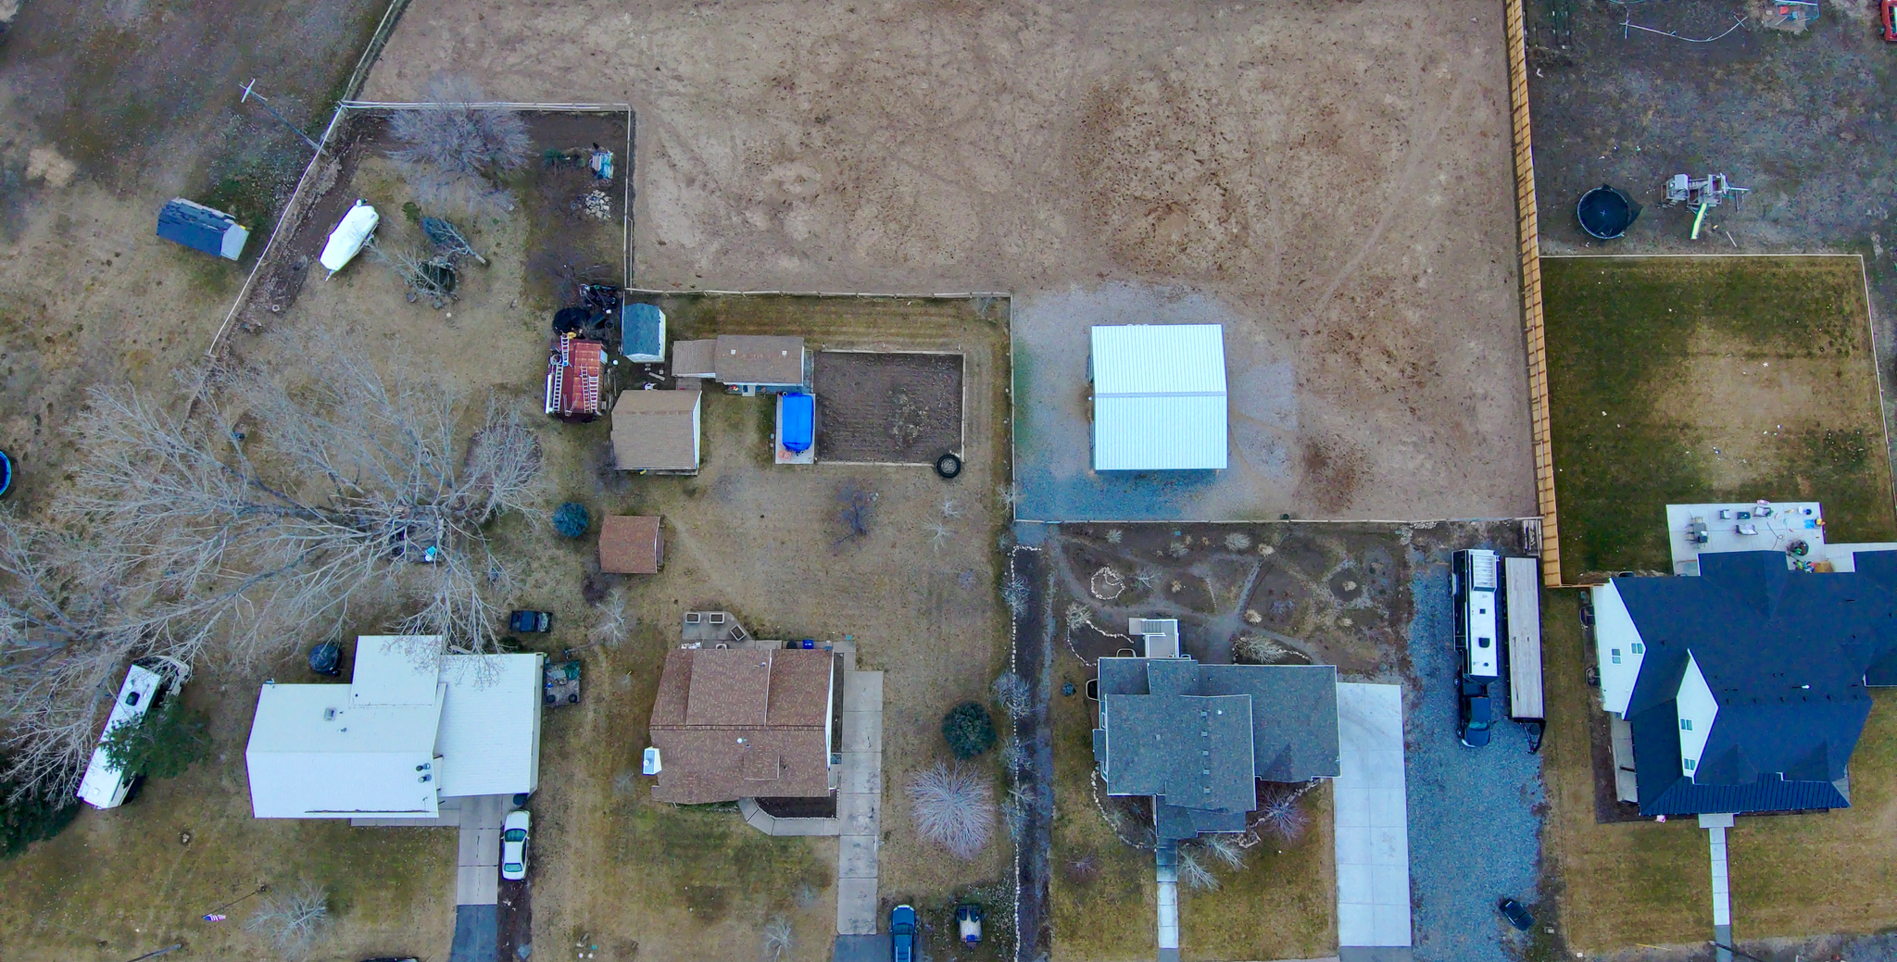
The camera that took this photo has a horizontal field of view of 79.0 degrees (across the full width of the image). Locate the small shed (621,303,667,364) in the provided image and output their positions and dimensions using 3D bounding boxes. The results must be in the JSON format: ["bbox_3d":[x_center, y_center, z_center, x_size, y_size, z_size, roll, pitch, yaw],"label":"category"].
[{"bbox_3d":[-23.533,-11.393,89.402,2.650,2.750,3.850,0,81,0],"label":"small shed"}]

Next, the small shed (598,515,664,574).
[{"bbox_3d":[-24.494,5.012,89.478,4.200,3.200,4.350,0,82,1],"label":"small shed"}]

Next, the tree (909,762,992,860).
[{"bbox_3d":[0.165,24.309,85.198,6.300,5.400,6.500,0,82,1],"label":"tree"}]

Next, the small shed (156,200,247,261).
[{"bbox_3d":[-58.919,-19.827,91.011,5.150,2.600,2.650,18,83,2],"label":"small shed"}]

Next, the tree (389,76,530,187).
[{"bbox_3d":[-37.996,-27.084,89.568,10.000,7.200,8.800,0,81,0],"label":"tree"}]

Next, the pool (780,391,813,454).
[{"bbox_3d":[-11.605,-4.542,88.939,2.200,1.600,4.500,0,81,0],"label":"pool"}]

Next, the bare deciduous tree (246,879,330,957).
[{"bbox_3d":[-45.926,30.620,81.013,5.700,6.300,5.500,0,81,0],"label":"bare deciduous tree"}]

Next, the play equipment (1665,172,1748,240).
[{"bbox_3d":[61.352,-22.044,92.442,6.300,2.900,4.300,1,82,1],"label":"play equipment"}]

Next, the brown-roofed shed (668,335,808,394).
[{"bbox_3d":[-16.576,-9.282,91.521,10.300,3.100,4.000,0,82,1],"label":"brown-roofed shed"}]

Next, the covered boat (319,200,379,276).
[{"bbox_3d":[-47.246,-19.220,90.956,2.400,2.000,6.300,36,83,5],"label":"covered boat"}]

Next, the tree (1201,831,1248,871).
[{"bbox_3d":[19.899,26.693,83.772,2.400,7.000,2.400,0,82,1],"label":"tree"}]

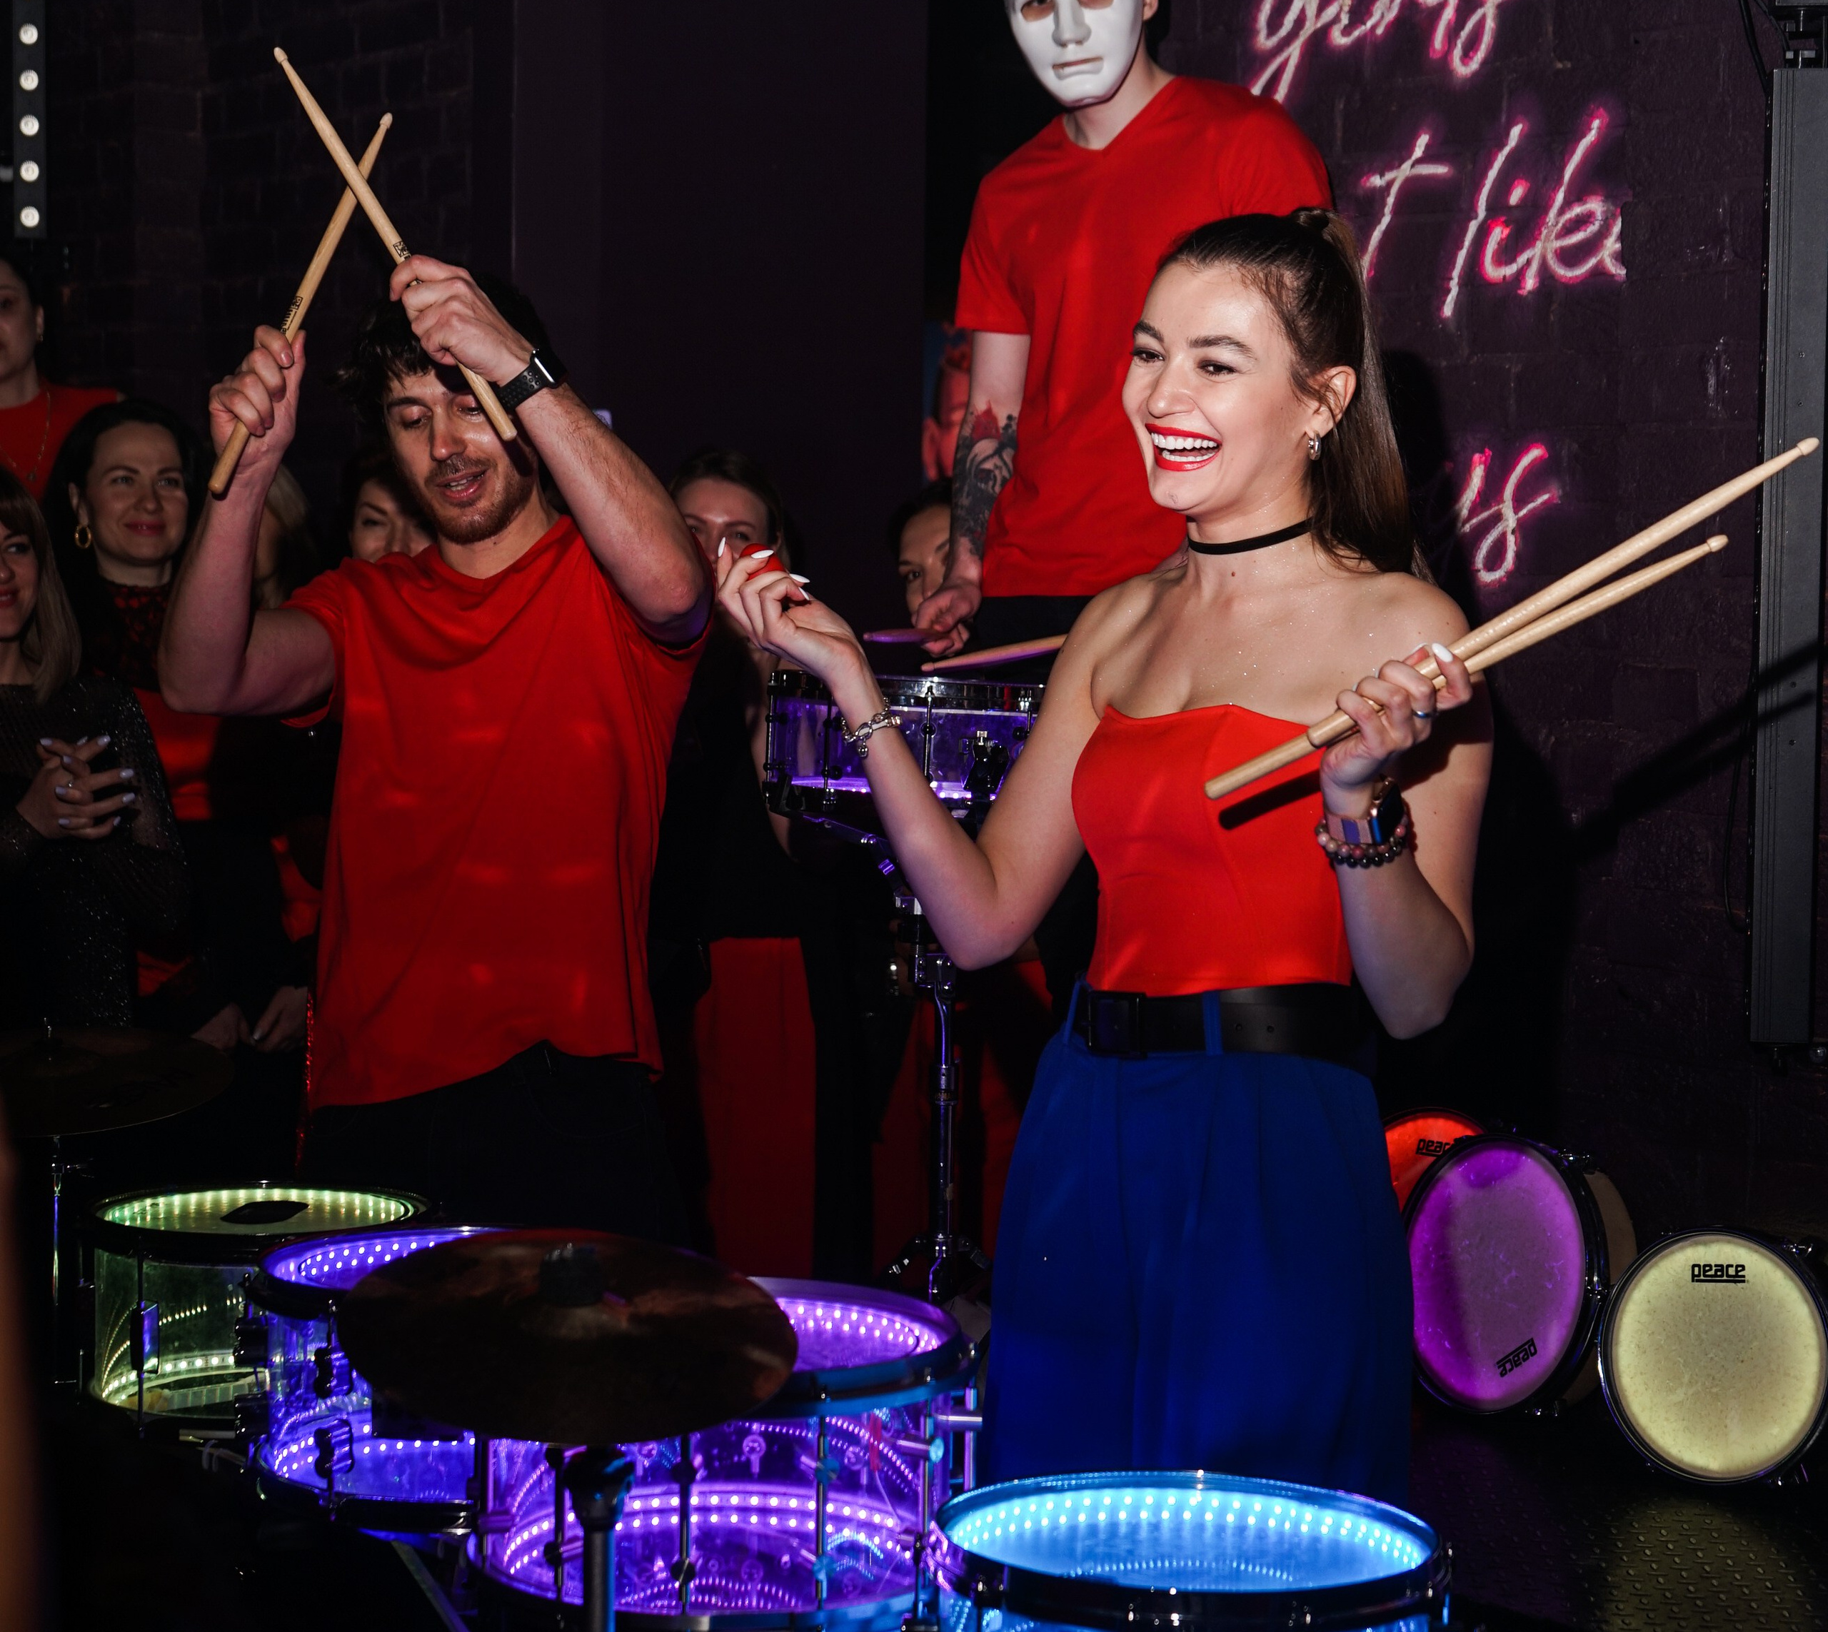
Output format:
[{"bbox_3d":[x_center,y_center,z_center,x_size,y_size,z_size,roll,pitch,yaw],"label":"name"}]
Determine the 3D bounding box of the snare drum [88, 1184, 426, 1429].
[{"bbox_3d":[-0.616,0.466,3.306,0.330,0.190,0.330,0,4,-9],"label":"snare drum"}]

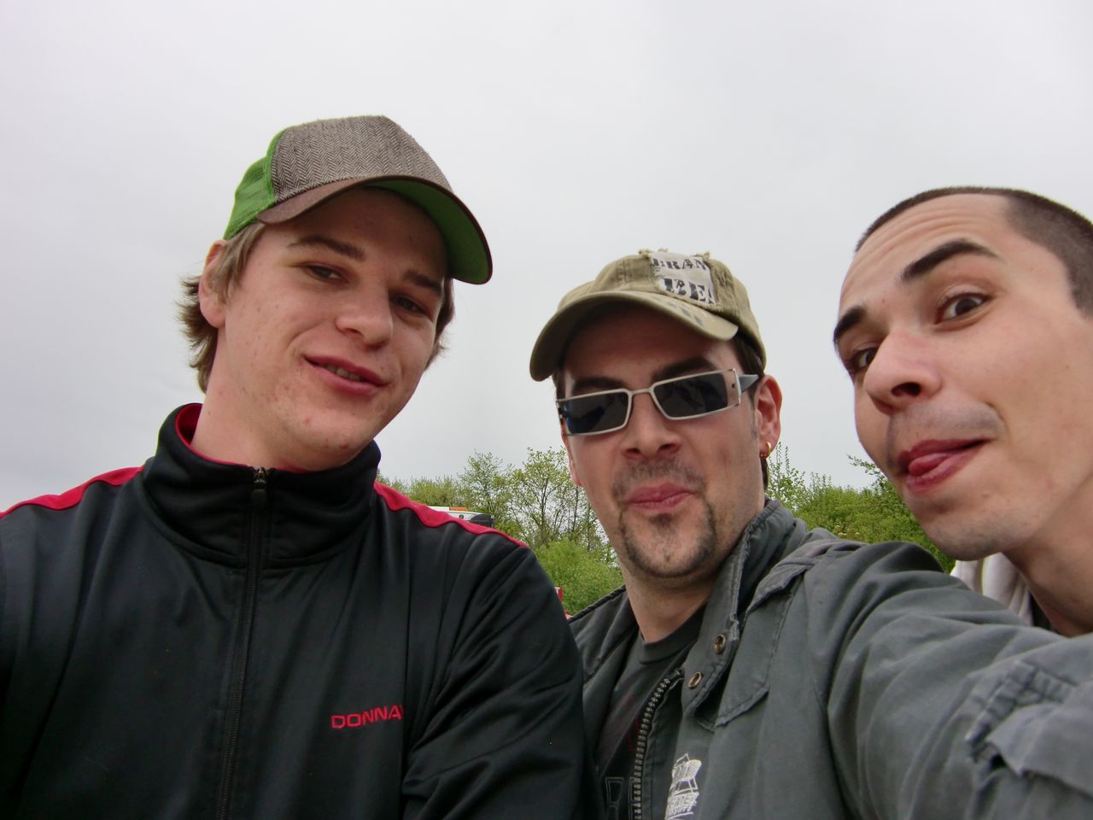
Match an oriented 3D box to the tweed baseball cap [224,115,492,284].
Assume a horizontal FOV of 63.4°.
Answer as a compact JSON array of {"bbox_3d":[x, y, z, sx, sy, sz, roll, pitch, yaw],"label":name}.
[{"bbox_3d":[-0.142,-0.158,0.681,0.171,0.132,0.270,13,-16,-29],"label":"tweed baseball cap"}]

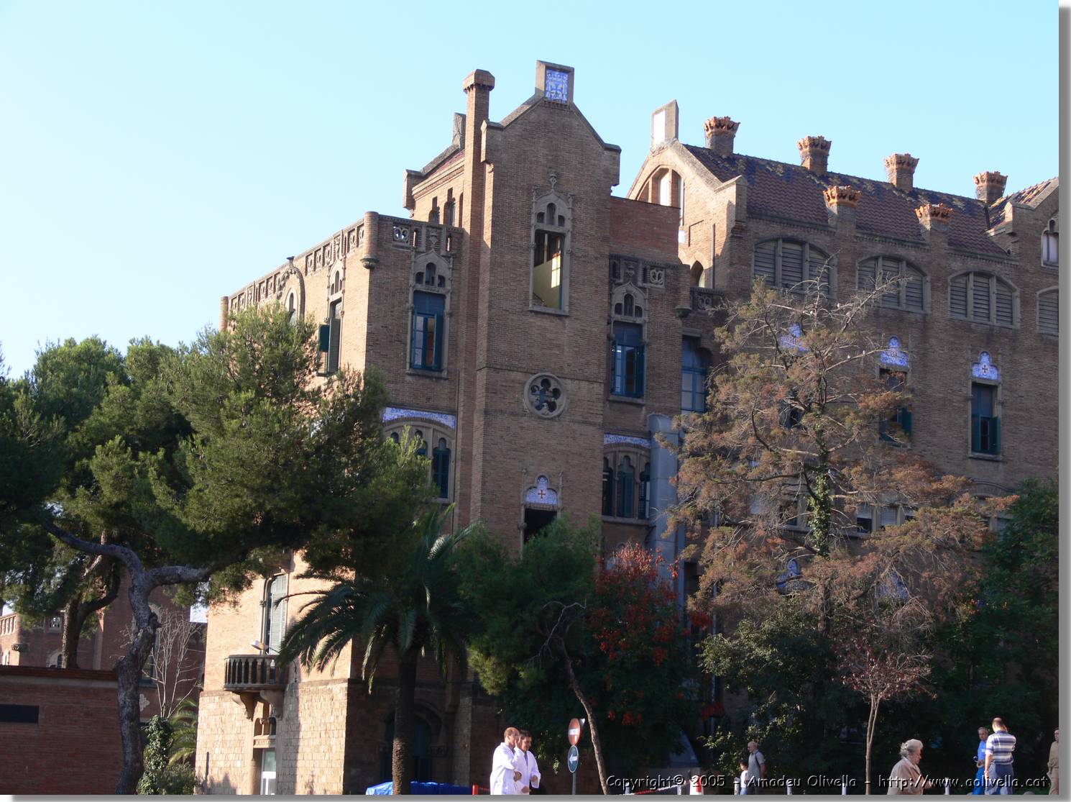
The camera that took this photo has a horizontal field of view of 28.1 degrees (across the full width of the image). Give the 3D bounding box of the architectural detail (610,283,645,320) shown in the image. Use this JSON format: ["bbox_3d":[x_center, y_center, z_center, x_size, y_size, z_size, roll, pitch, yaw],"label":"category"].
[{"bbox_3d":[3.014,-3.250,70.093,1.350,1.320,0.350,7,-12,-26],"label":"architectural detail"}]

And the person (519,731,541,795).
[{"bbox_3d":[-0.132,4.894,26.117,0.500,1.730,0.360,11,-13,-40],"label":"person"}]

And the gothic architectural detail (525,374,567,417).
[{"bbox_3d":[0.302,-0.171,64.859,1.420,1.380,0.250,7,-11,-26],"label":"gothic architectural detail"}]

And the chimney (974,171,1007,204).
[{"bbox_3d":[18.231,-8.395,85.724,1.050,1.280,0.880,7,-12,-26],"label":"chimney"}]

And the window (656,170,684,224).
[{"bbox_3d":[4.788,-7.257,77.007,0.300,2.200,2.200,7,-11,-26],"label":"window"}]

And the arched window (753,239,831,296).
[{"bbox_3d":[8.983,-4.664,75.006,3.300,2.020,0.400,7,-12,-26],"label":"arched window"}]

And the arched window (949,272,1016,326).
[{"bbox_3d":[16.458,-3.728,78.721,3.200,2.020,0.400,7,-12,-26],"label":"arched window"}]

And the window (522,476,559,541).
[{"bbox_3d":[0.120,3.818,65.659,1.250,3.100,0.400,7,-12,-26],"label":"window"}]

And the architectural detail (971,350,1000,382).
[{"bbox_3d":[16.432,-1.269,78.208,1.300,1.130,0.300,7,-12,-26],"label":"architectural detail"}]

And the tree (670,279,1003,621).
[{"bbox_3d":[8.072,3.736,57.088,8.800,14.583,8.400,2,-10,0],"label":"tree"}]

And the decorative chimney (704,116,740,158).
[{"bbox_3d":[6.838,-9.715,78.606,1.000,1.470,0.950,7,-11,-26],"label":"decorative chimney"}]

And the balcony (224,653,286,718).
[{"bbox_3d":[-9.117,9.261,69.109,1.150,2.050,3.100,7,-12,-26],"label":"balcony"}]

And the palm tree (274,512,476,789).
[{"bbox_3d":[-3.739,6.280,53.015,5.100,7.318,5.000,2,-10,0],"label":"palm tree"}]

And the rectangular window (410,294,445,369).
[{"bbox_3d":[-3.286,-2.120,65.052,1.070,2.380,0.250,7,-11,-26],"label":"rectangular window"}]

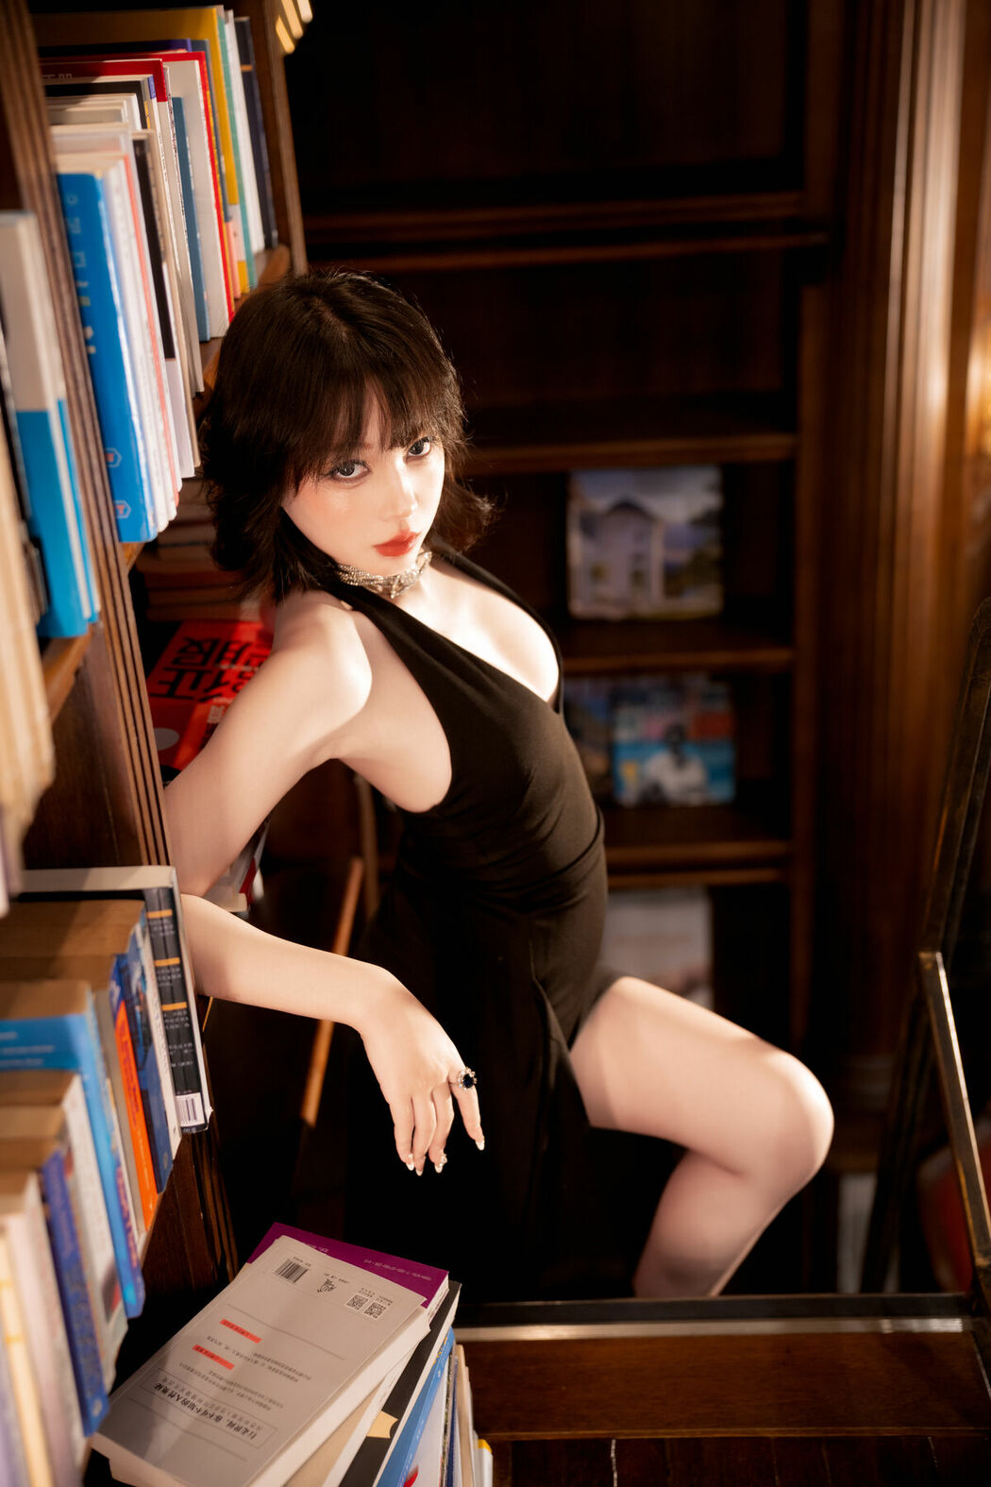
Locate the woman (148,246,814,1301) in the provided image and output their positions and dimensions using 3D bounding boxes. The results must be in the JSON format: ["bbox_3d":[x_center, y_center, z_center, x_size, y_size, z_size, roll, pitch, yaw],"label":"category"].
[{"bbox_3d":[0.045,0.280,1.875,0.660,1.480,0.500,3,29,13],"label":"woman"}]

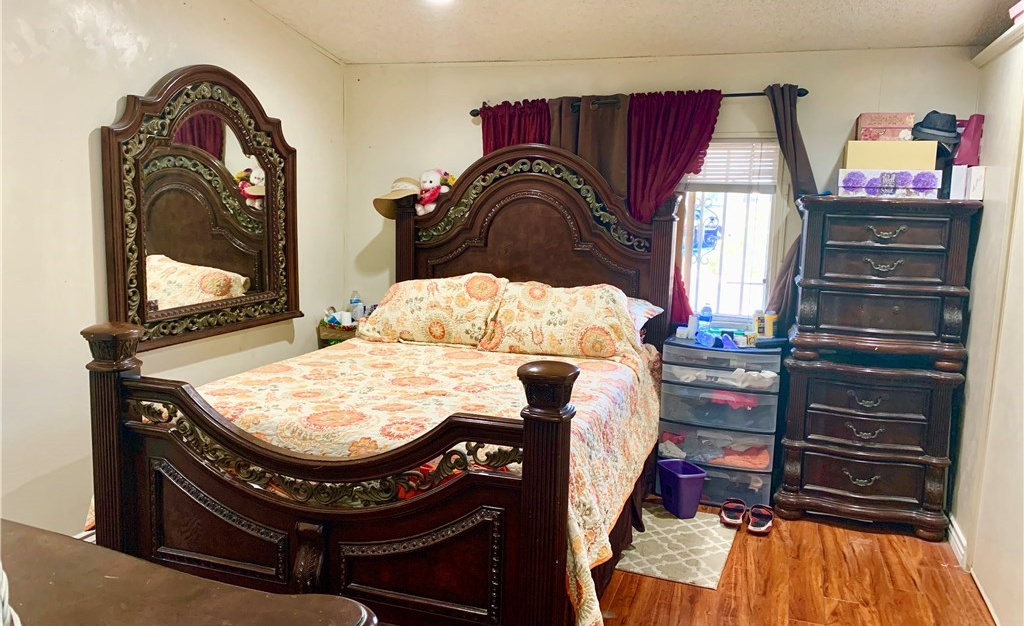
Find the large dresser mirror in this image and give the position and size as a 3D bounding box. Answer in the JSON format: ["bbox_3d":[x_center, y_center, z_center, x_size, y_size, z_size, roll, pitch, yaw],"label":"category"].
[{"bbox_3d":[-1.468,-0.545,3.829,0.075,1.320,1.300,4,9,19],"label":"large dresser mirror"}]

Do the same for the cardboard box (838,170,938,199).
[{"bbox_3d":[1.717,-0.586,3.549,0.410,0.128,0.300,4,9,19],"label":"cardboard box"}]

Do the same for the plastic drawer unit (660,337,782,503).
[{"bbox_3d":[1.070,0.537,3.971,0.565,0.815,0.390,4,9,20],"label":"plastic drawer unit"}]

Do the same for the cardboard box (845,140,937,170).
[{"bbox_3d":[1.762,-0.727,3.610,0.365,0.130,0.290,4,9,20],"label":"cardboard box"}]

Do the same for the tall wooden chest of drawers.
[{"bbox_3d":[1.687,0.235,3.656,0.740,1.520,0.460,4,9,19],"label":"tall wooden chest of drawers"}]

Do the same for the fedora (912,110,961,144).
[{"bbox_3d":[1.955,-0.848,3.539,0.205,0.130,0.235,9,11,42],"label":"fedora"}]

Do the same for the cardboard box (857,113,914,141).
[{"bbox_3d":[1.771,-0.869,3.667,0.220,0.135,0.260,4,9,20],"label":"cardboard box"}]

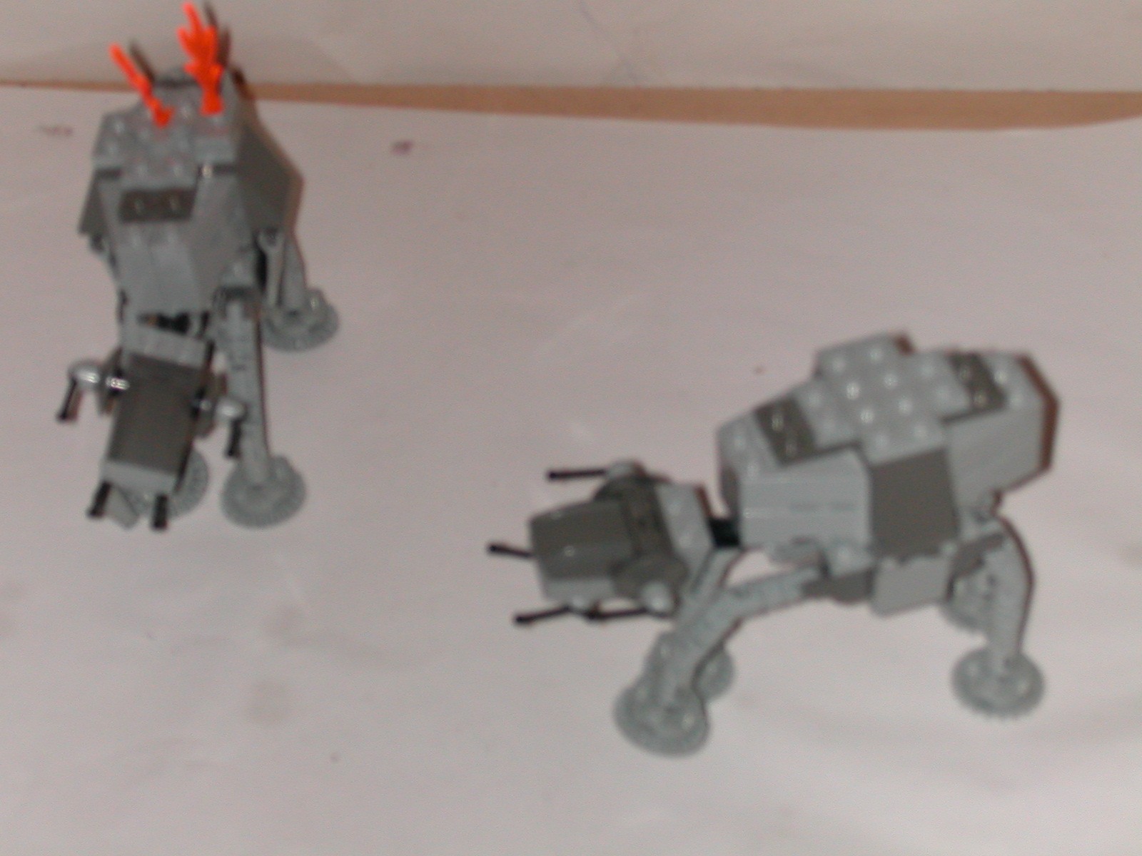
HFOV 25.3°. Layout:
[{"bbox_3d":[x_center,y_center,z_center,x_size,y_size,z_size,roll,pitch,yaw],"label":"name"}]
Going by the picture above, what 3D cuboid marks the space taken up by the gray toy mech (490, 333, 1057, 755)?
[{"bbox_3d":[0.044,0.029,0.526,0.119,0.081,0.046,-14,44,-9],"label":"gray toy mech"}]

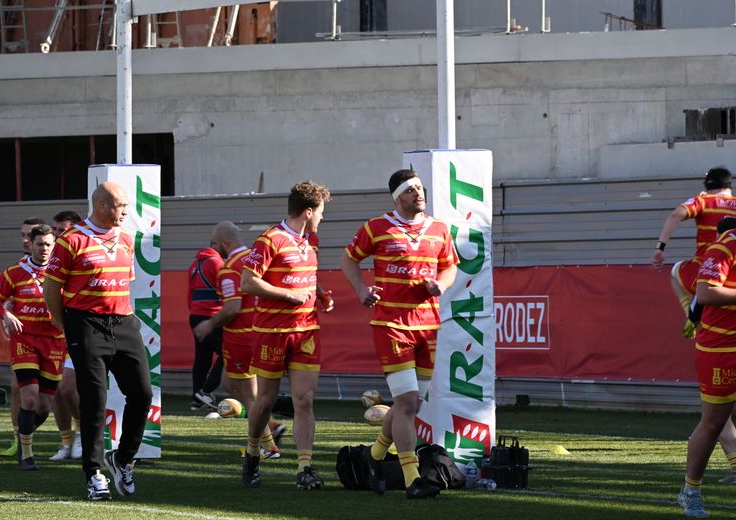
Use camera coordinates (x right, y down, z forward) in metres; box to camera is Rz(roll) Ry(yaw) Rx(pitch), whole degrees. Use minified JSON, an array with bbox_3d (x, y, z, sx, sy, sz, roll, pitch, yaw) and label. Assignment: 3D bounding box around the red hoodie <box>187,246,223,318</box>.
[{"bbox_3d":[-1.424,0.200,60.300,0.400,0.660,0.500,-1,0,-41],"label":"red hoodie"}]

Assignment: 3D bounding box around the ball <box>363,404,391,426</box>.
[{"bbox_3d":[0.108,1.404,58.600,0.285,0.190,0.190,0,0,0],"label":"ball"}]

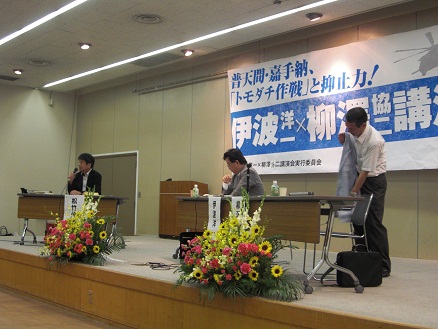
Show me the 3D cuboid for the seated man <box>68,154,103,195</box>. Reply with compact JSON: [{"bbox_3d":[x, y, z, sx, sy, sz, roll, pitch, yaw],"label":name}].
[{"bbox_3d":[-1.937,0.505,8.450,0.500,1.330,0.660,1,-4,15],"label":"seated man"}]

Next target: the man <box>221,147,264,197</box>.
[{"bbox_3d":[0.266,0.467,6.580,0.640,1.260,0.490,3,-4,-21],"label":"man"}]

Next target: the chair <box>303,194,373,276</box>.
[{"bbox_3d":[1.065,0.637,5.220,0.530,0.760,0.460,2,-4,-7],"label":"chair"}]

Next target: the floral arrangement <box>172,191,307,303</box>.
[{"bbox_3d":[0.158,0.583,4.280,0.880,0.750,0.660,0,-4,22],"label":"floral arrangement"}]

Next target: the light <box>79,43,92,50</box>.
[{"bbox_3d":[-2.329,-2.055,10.162,0.230,0.090,0.230,2,-4,0],"label":"light"}]

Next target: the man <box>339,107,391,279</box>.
[{"bbox_3d":[1.366,0.256,5.450,0.520,1.580,0.460,3,-4,-19],"label":"man"}]

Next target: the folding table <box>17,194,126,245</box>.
[{"bbox_3d":[-2.022,0.794,8.117,1.500,0.700,0.450,1,-4,12],"label":"folding table"}]

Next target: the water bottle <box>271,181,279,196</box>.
[{"bbox_3d":[0.486,0.214,5.100,0.068,0.138,0.068,2,-4,0],"label":"water bottle"}]

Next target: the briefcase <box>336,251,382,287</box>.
[{"bbox_3d":[1.160,0.850,4.800,0.365,0.290,0.130,2,-4,2],"label":"briefcase"}]

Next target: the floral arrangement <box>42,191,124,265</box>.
[{"bbox_3d":[-1.402,0.652,5.980,0.820,0.730,0.640,0,-4,22],"label":"floral arrangement"}]

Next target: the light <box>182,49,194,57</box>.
[{"bbox_3d":[-0.543,-1.990,10.364,0.220,0.090,0.220,5,-6,-41],"label":"light"}]

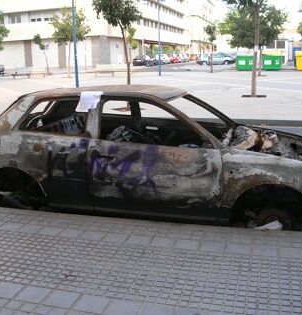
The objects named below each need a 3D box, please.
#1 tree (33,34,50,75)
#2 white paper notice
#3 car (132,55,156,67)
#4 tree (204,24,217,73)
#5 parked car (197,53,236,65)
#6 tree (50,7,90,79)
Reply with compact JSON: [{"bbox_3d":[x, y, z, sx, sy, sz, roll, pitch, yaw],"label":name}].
[{"bbox_3d":[-8.637,-8.101,33.500,1.200,3.100,1.200,2,14,15],"label":"tree"},{"bbox_3d":[-0.582,-0.533,4.040,0.230,0.200,0.040,2,-1,15],"label":"white paper notice"},{"bbox_3d":[-0.874,-12.080,53.000,1.720,1.420,4.250,3,14,19],"label":"car"},{"bbox_3d":[4.315,-7.905,30.800,1.050,3.400,1.050,2,14,15],"label":"tree"},{"bbox_3d":[7.480,-11.283,48.500,4.200,1.420,1.680,2,14,15],"label":"parked car"},{"bbox_3d":[-5.488,-7.744,28.600,2.500,4.700,2.500,2,14,15],"label":"tree"}]

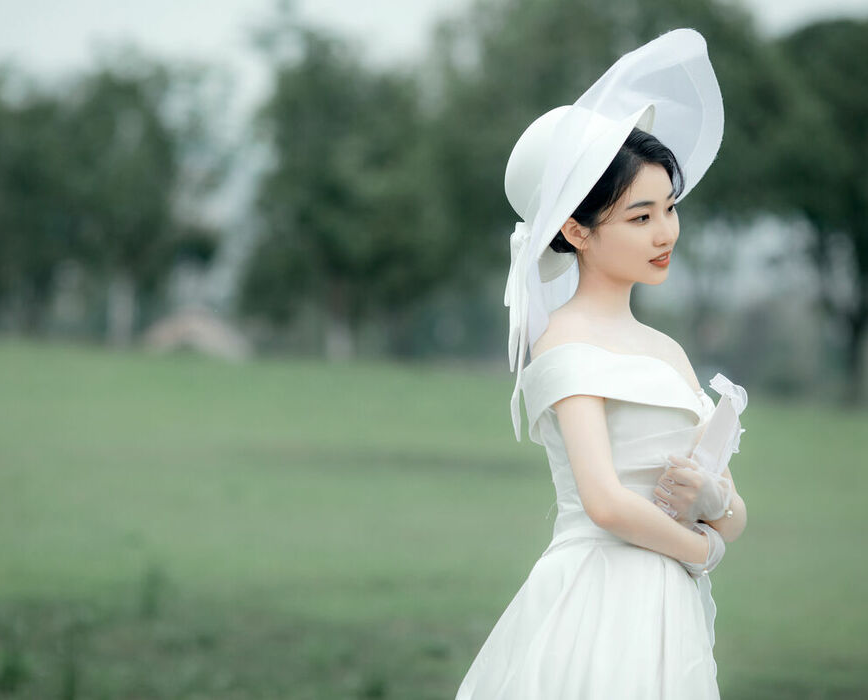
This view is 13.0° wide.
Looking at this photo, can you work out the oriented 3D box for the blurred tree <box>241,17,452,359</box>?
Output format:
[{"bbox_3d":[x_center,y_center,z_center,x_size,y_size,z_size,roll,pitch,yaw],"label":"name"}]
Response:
[{"bbox_3d":[-1.374,-2.552,60.000,3.300,5.400,3.200,0,1,0],"label":"blurred tree"}]

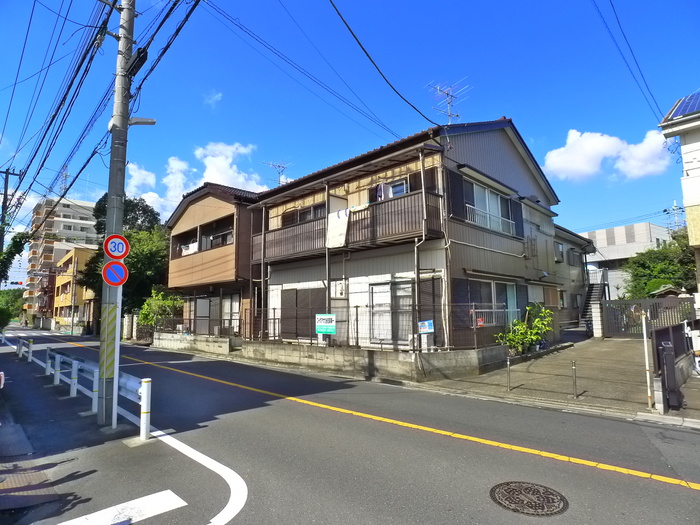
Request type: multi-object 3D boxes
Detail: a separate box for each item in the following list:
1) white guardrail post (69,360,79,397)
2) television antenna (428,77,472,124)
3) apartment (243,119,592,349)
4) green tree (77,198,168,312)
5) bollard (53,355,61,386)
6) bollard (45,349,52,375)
[{"bbox_3d":[-5.850,2.478,10.317,0.130,0.745,0.130,5,-8,-42],"label":"white guardrail post"},{"bbox_3d":[3.433,-5.622,17.000,1.500,1.450,1.600,4,-7,-35],"label":"television antenna"},{"bbox_3d":[3.609,-0.577,21.258,10.000,7.900,14.500,-6,-8,43],"label":"apartment"},{"bbox_3d":[-14.897,0.357,32.161,5.900,8.800,5.600,2,-7,-20],"label":"green tree"},{"bbox_3d":[-7.328,2.696,12.179,0.130,0.735,0.130,5,-8,-42],"label":"bollard"},{"bbox_3d":[-8.782,2.910,14.162,0.130,0.760,0.130,5,-8,-42],"label":"bollard"}]

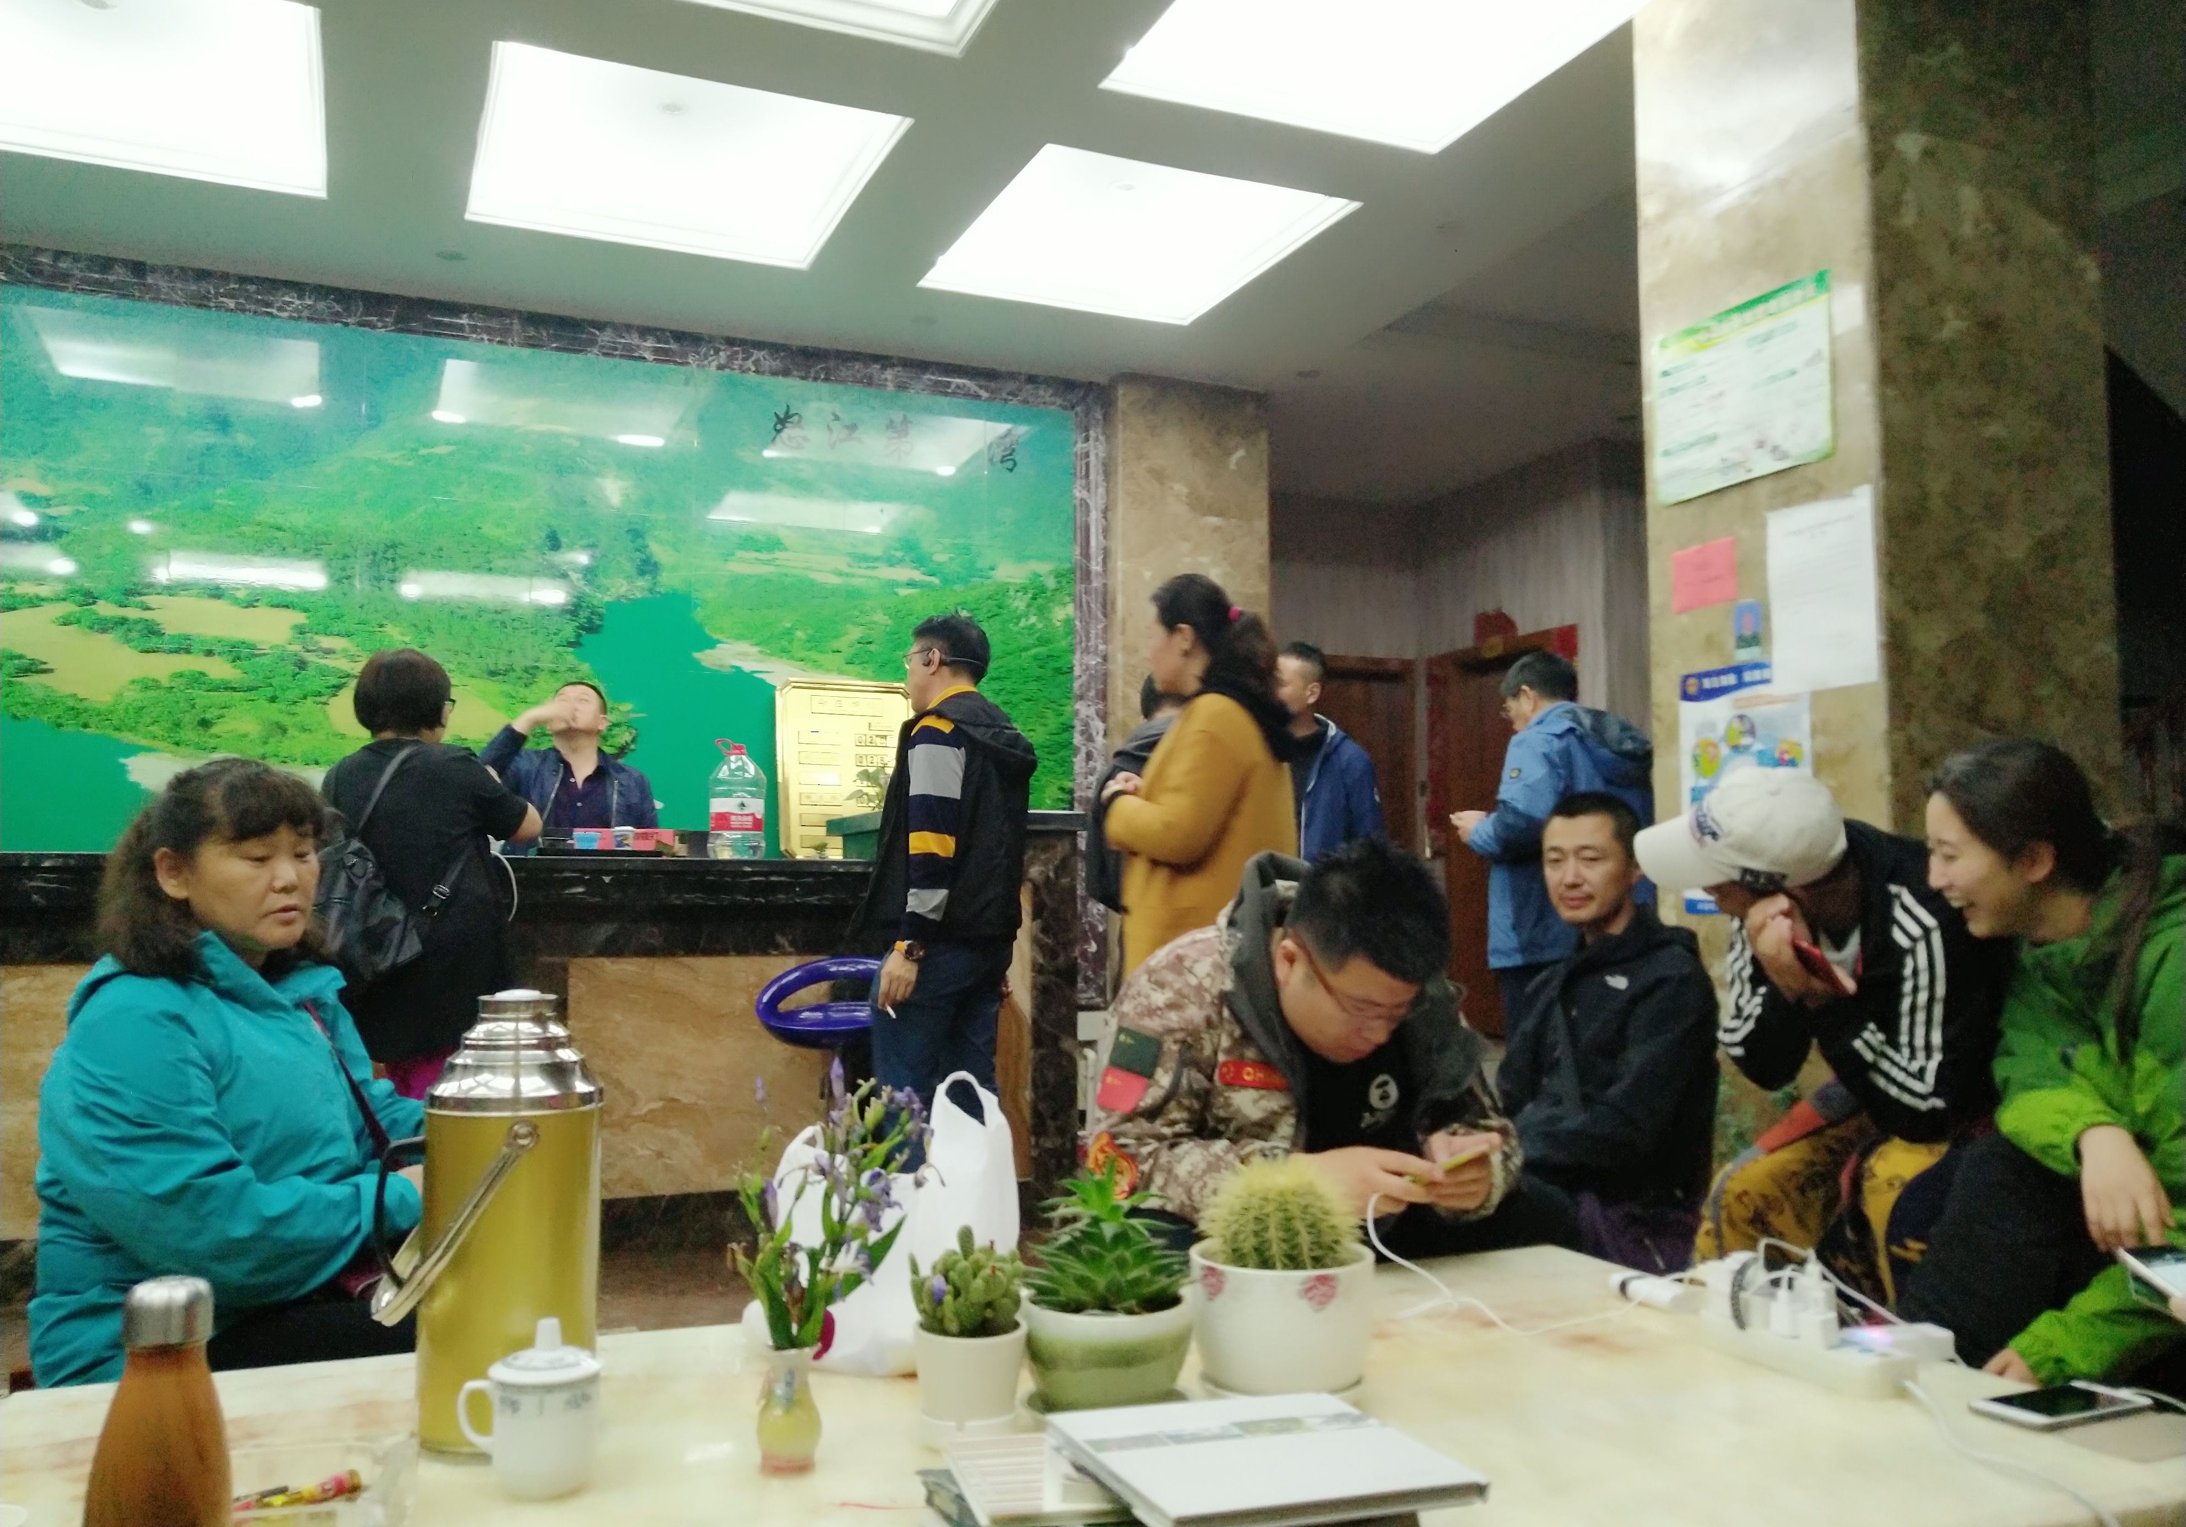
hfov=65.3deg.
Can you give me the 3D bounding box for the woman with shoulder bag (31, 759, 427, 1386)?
[{"bbox_3d":[-0.900,0.544,2.000,0.660,1.130,0.520,-1,-5,12],"label":"woman with shoulder bag"}]

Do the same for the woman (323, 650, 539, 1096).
[{"bbox_3d":[-1.643,0.497,4.200,0.520,1.570,0.480,-1,-5,8],"label":"woman"}]

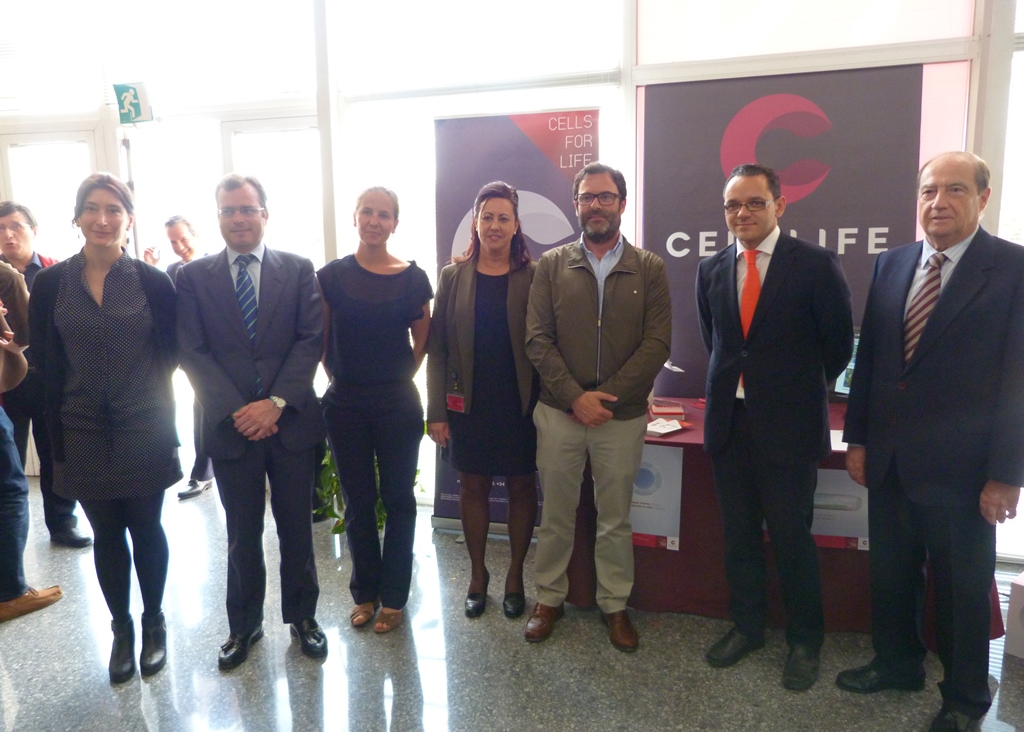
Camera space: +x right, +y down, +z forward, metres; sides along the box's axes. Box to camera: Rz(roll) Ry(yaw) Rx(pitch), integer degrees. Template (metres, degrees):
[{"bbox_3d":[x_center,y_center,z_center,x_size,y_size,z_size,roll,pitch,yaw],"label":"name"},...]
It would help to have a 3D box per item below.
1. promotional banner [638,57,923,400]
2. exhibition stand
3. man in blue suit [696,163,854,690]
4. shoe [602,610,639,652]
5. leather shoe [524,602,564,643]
[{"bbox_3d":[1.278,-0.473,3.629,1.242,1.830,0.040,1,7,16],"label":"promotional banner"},{"bbox_3d":[1.060,0.595,3.231,1.523,0.715,1.040,1,7,16],"label":"exhibition stand"},{"bbox_3d":[0.879,0.194,2.487,0.520,1.698,0.370,5,9,39],"label":"man in blue suit"},{"bbox_3d":[0.403,0.962,2.813,0.105,0.110,0.290,-2,7,-7],"label":"shoe"},{"bbox_3d":[0.142,0.959,2.877,0.105,0.110,0.290,3,8,27],"label":"leather shoe"}]

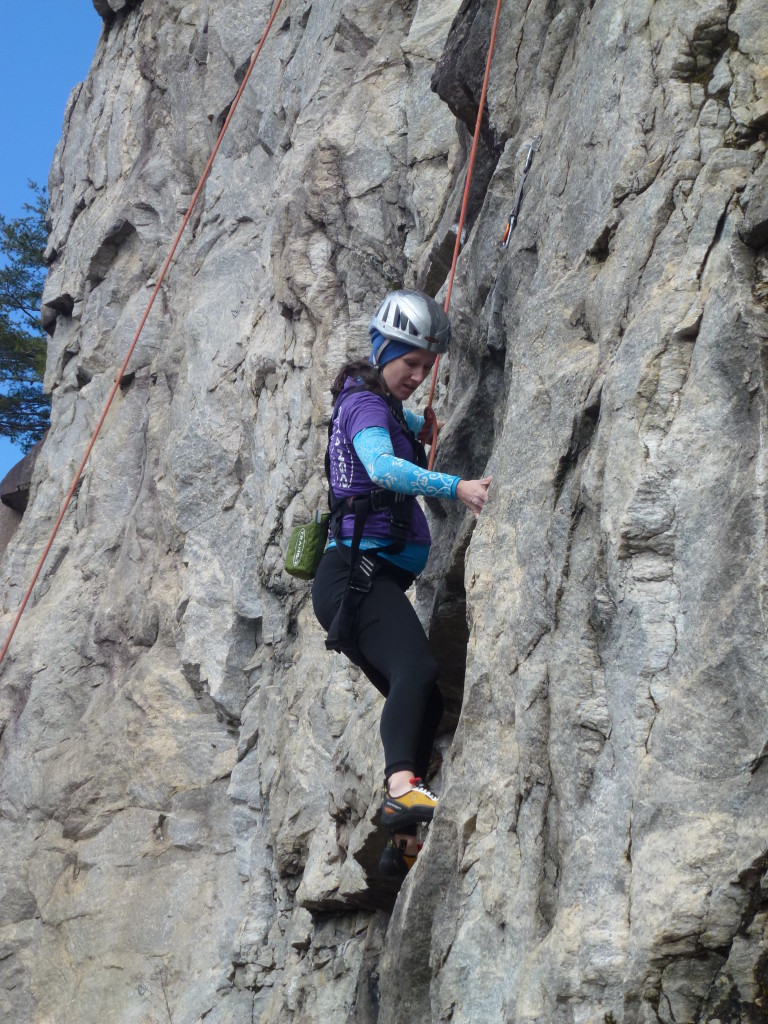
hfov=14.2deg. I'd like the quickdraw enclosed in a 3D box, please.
[{"bbox_3d":[0.377,-0.880,8.500,0.030,0.310,0.060,23,-18,-25],"label":"quickdraw"}]

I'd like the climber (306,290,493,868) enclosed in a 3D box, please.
[{"bbox_3d":[0.047,0.192,8.250,0.470,1.560,0.520,6,-17,-8],"label":"climber"}]

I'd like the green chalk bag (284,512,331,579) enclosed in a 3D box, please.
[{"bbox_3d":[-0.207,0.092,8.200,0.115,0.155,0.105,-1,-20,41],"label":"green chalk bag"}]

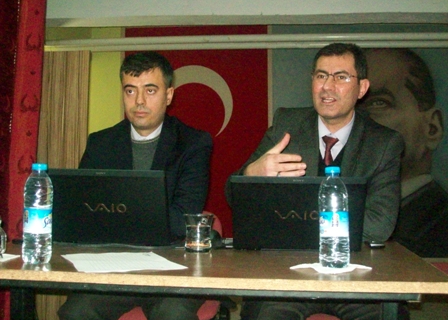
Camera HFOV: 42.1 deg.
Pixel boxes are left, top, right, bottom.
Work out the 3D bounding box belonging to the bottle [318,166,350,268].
[{"bbox_3d":[0.236,0.122,1.250,0.064,0.214,0.064,0,-3,0],"label":"bottle"}]

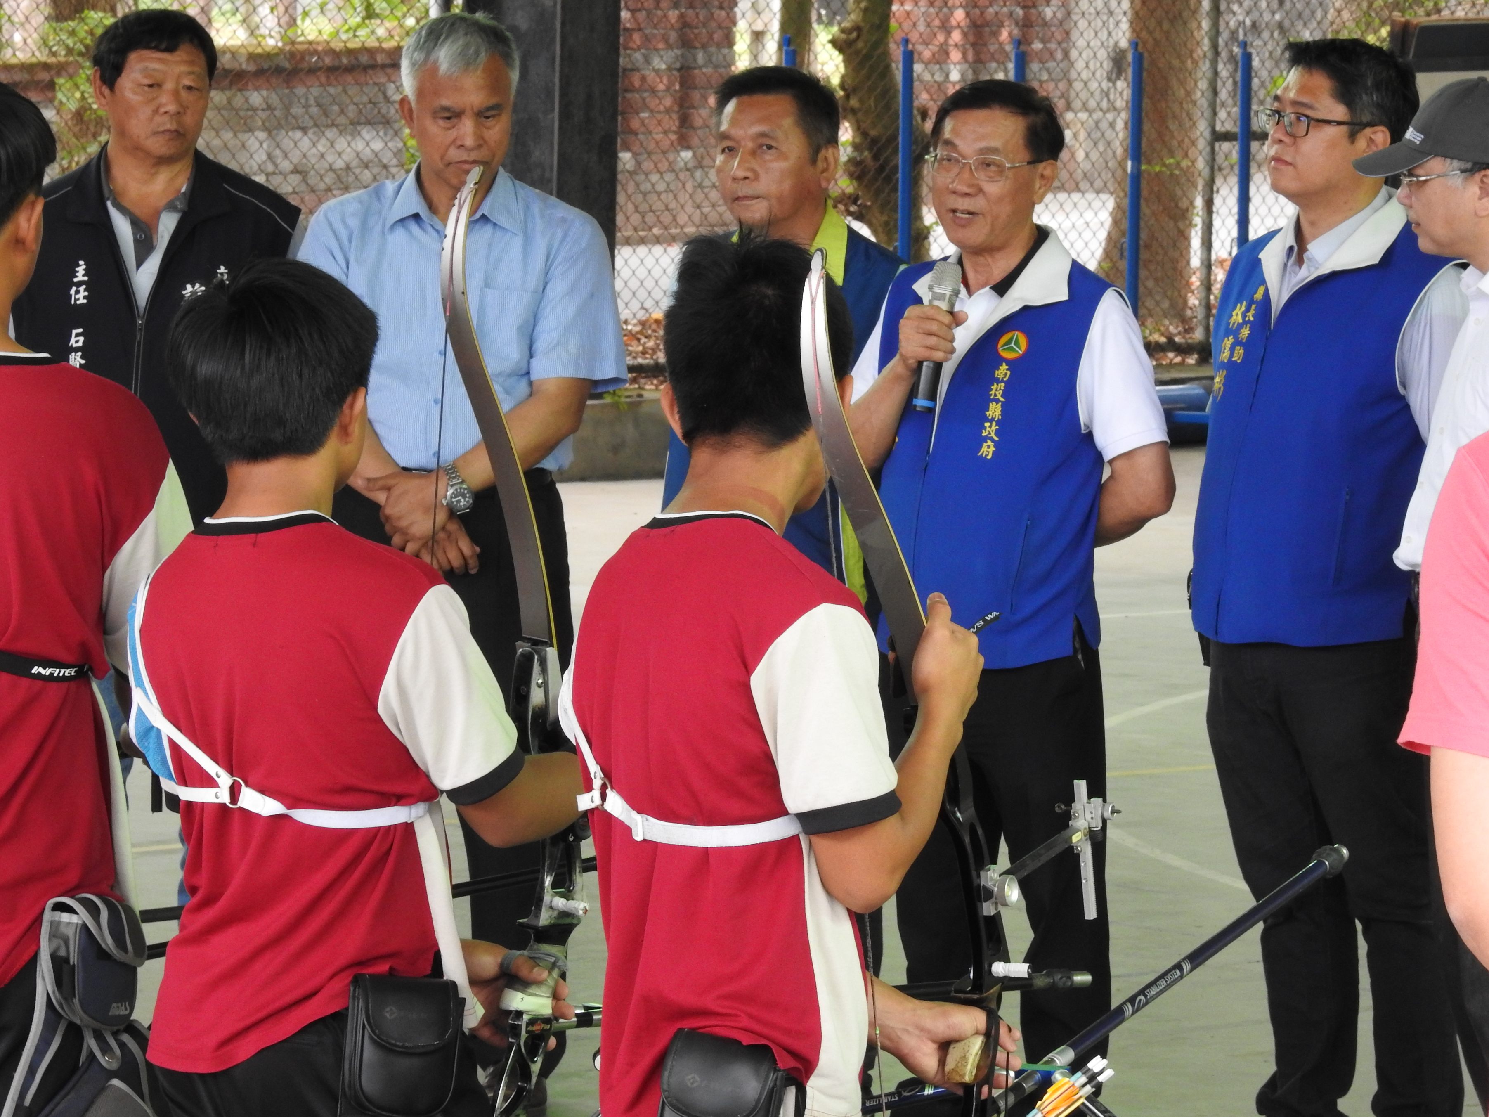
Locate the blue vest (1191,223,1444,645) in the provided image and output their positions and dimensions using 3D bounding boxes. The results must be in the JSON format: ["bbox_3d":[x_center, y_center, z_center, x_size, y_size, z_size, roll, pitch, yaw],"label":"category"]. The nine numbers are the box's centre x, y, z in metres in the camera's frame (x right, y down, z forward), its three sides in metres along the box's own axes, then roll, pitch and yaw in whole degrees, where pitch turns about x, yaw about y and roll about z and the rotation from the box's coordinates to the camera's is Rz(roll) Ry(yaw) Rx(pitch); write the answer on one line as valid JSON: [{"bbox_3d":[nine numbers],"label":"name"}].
[{"bbox_3d":[0.880,-0.203,12.100,0.310,0.670,0.440,-1,7,-42],"label":"blue vest"}]

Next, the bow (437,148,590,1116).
[{"bbox_3d":[-0.259,0.405,7.900,0.100,1.620,0.260,9,11,30],"label":"bow"}]

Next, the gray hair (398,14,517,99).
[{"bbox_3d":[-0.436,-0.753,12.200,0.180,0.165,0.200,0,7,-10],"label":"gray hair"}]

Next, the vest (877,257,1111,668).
[{"bbox_3d":[0.383,-0.159,12.150,0.420,0.650,0.290,7,9,38],"label":"vest"}]

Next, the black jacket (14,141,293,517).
[{"bbox_3d":[-0.964,-0.337,13.000,0.490,0.680,0.280,2,7,8],"label":"black jacket"}]

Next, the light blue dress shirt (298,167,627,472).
[{"bbox_3d":[-0.440,-0.370,12.250,0.520,0.490,0.270,2,7,8],"label":"light blue dress shirt"}]

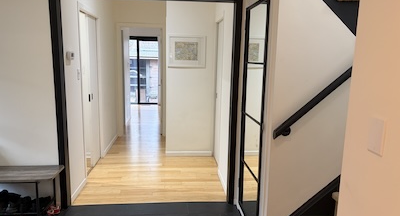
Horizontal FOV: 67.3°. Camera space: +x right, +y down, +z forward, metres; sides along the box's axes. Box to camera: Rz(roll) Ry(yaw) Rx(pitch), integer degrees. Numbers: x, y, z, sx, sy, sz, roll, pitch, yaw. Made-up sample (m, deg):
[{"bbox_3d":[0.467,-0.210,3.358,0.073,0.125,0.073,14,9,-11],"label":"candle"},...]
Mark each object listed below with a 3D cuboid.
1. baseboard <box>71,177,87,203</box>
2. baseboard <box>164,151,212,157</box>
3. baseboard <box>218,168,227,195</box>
[{"bbox_3d":[-1.356,0.912,3.350,0.014,0.075,0.547,0,9,-5],"label":"baseboard"},{"bbox_3d":[-0.166,0.715,4.698,0.713,0.082,0.014,0,9,-5],"label":"baseboard"},{"bbox_3d":[0.279,0.900,3.632,0.014,0.075,0.720,0,9,-5],"label":"baseboard"}]

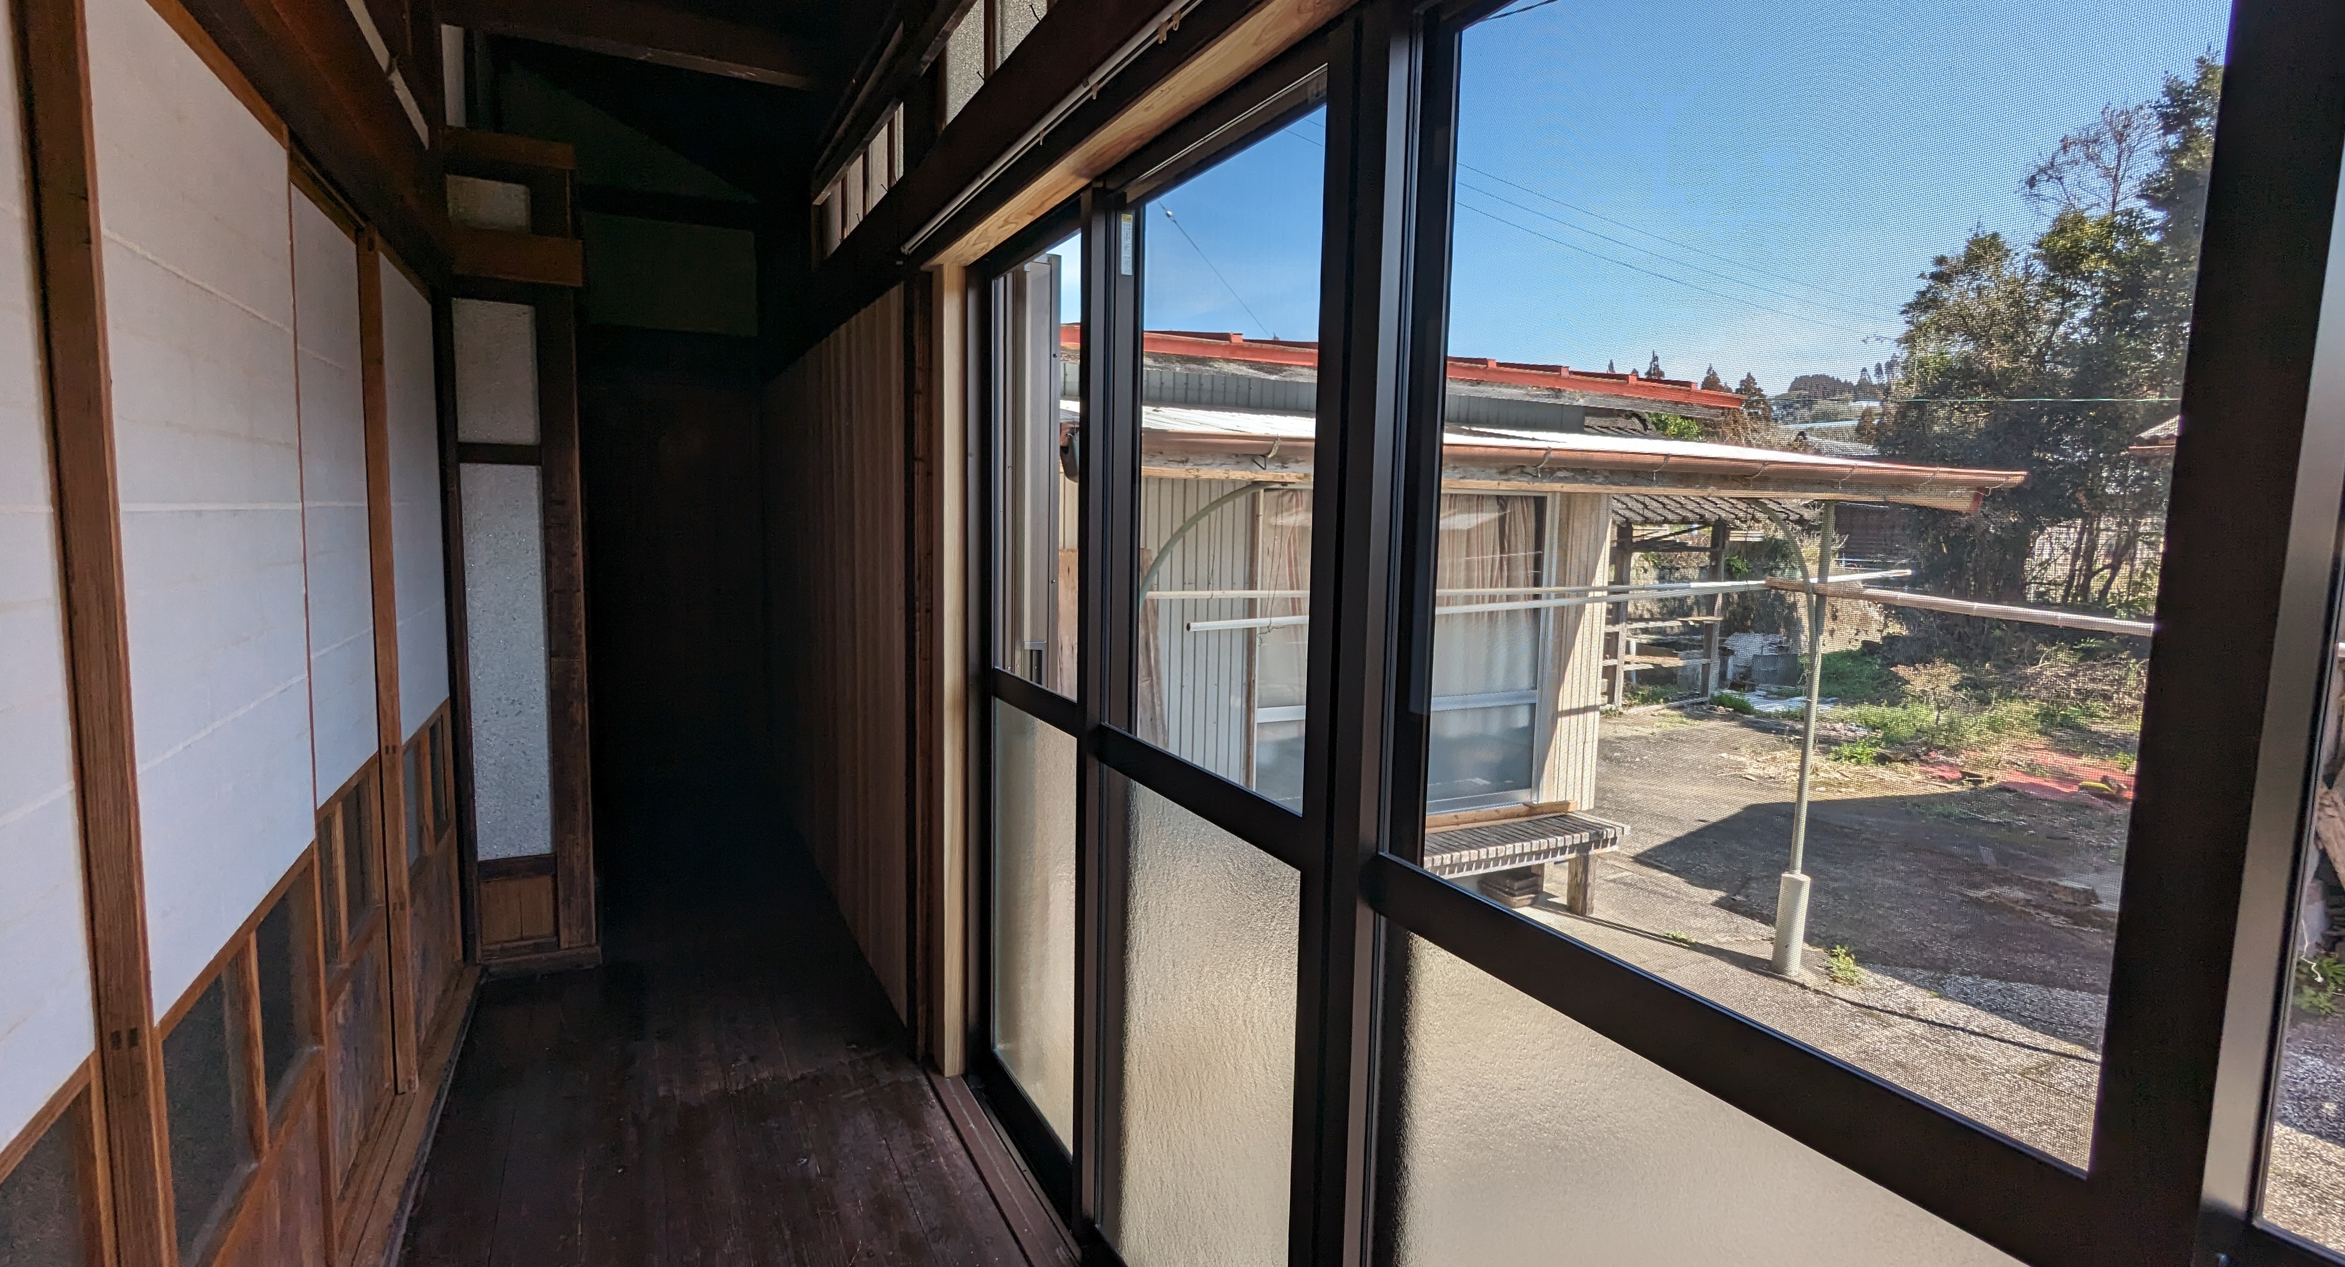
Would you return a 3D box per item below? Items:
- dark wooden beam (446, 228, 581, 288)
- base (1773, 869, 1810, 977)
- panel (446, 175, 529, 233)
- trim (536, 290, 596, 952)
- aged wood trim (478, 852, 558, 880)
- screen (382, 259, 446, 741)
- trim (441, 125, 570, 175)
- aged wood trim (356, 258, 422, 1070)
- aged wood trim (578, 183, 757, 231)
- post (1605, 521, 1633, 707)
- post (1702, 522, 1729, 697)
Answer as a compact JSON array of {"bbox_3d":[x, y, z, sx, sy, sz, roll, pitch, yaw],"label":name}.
[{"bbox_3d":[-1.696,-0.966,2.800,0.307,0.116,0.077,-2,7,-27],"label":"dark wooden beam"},{"bbox_3d":[2.501,1.167,4.380,0.114,0.383,0.114,-2,7,-27],"label":"base"},{"bbox_3d":[-1.728,-1.082,2.747,0.173,0.119,0.020,-2,7,-27],"label":"panel"},{"bbox_3d":[-1.663,-0.019,2.979,0.081,1.796,0.090,-2,7,-27],"label":"trim"},{"bbox_3d":[-1.771,0.628,2.938,0.179,0.056,0.040,-2,7,-27],"label":"aged wood trim"},{"bbox_3d":[-1.755,-0.302,2.506,0.026,1.028,0.697,-2,7,-27],"label":"screen"},{"bbox_3d":[-1.661,-1.205,2.721,0.277,0.066,0.060,-2,7,-27],"label":"trim"},{"bbox_3d":[-1.596,0.082,2.210,0.036,1.748,0.039,-2,7,-27],"label":"aged wood trim"},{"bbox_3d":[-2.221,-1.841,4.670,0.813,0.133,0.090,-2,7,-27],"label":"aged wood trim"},{"bbox_3d":[4.708,-0.202,11.437,0.112,1.961,0.112,-2,7,-27],"label":"post"},{"bbox_3d":[6.170,-0.302,12.336,0.112,2.031,0.112,-2,7,-27],"label":"post"}]

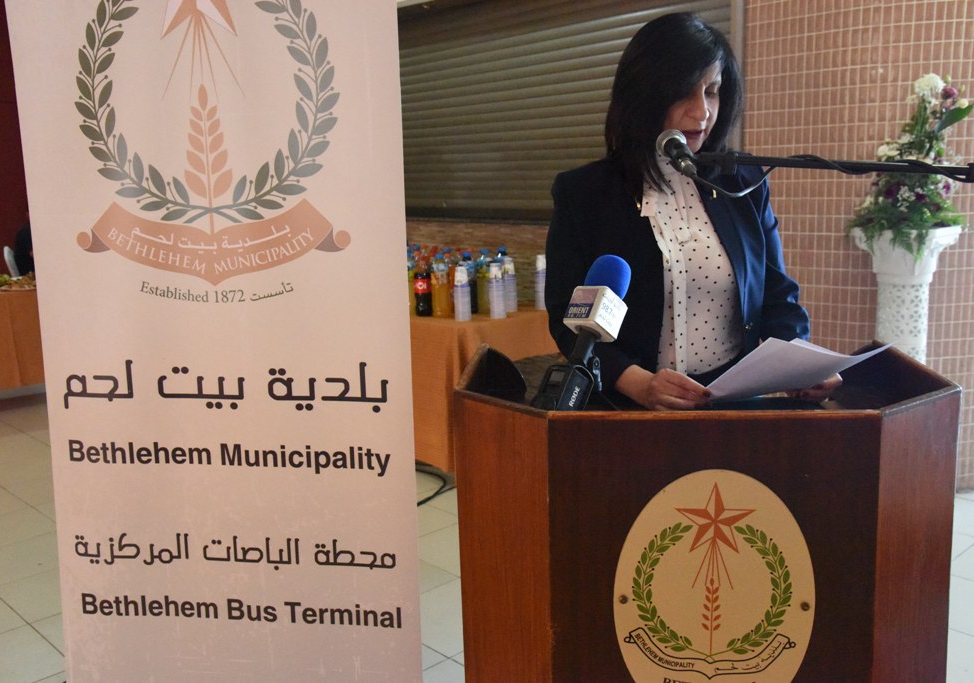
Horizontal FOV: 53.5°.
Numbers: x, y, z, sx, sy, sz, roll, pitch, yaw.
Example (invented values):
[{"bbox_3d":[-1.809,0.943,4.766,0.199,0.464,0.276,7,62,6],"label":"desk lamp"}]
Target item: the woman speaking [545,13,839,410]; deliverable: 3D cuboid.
[{"bbox_3d":[0.349,0.280,1.805,0.490,1.710,0.420,-2,11,-2],"label":"woman speaking"}]

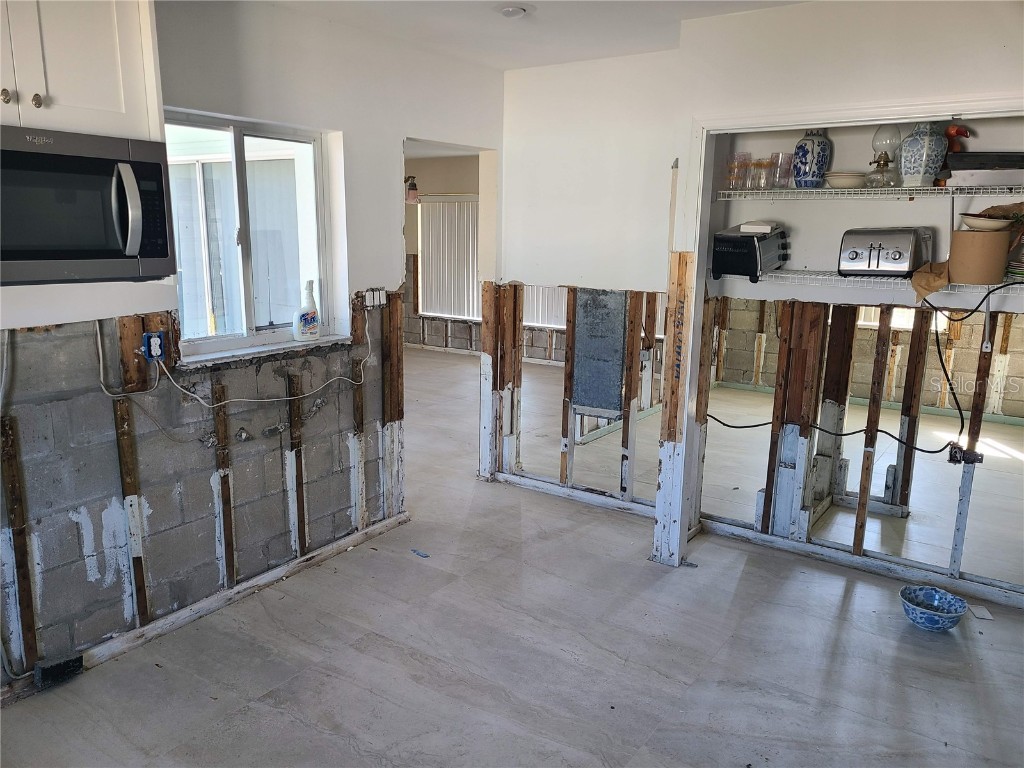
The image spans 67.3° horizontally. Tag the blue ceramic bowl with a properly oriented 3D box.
[{"bbox_3d":[1.769,0.961,3.239,0.250,0.113,0.250,9,14,34],"label":"blue ceramic bowl"}]

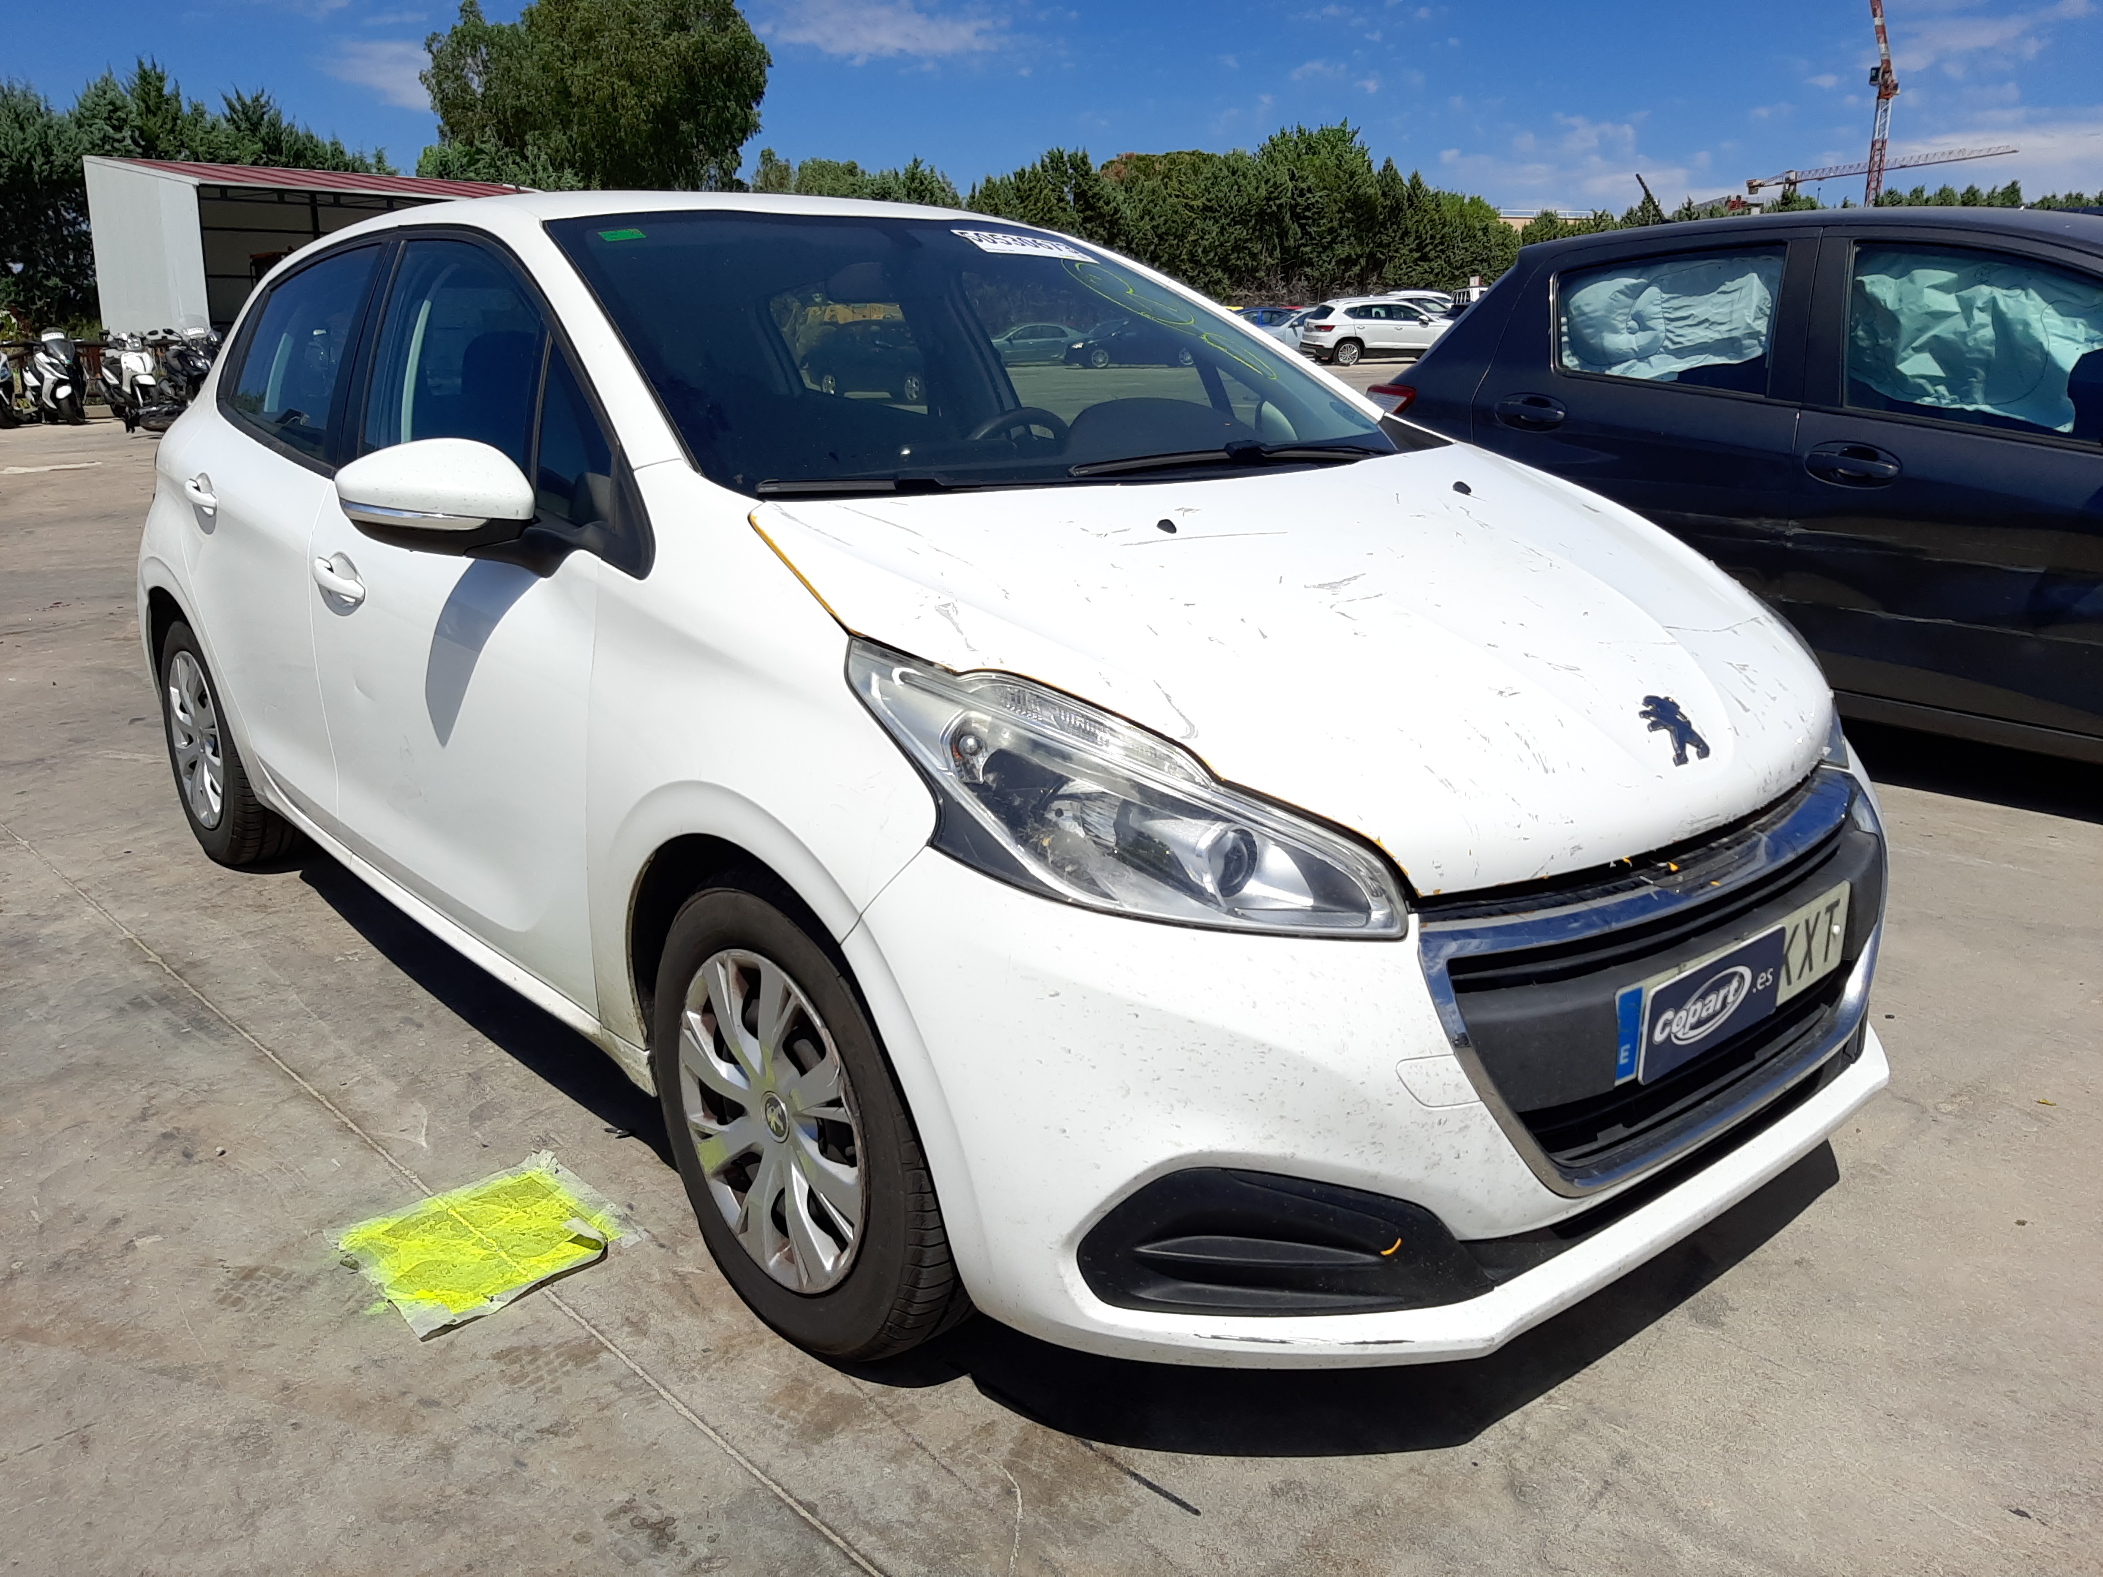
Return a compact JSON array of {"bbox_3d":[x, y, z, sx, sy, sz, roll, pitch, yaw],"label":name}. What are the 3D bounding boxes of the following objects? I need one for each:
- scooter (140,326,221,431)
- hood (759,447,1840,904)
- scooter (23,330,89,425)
[{"bbox_3d":[-11.248,-5.320,20.500,2.000,1.300,0.740,12,19,38],"label":"scooter"},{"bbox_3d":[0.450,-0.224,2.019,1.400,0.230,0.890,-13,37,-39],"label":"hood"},{"bbox_3d":[-13.879,-5.755,22.000,2.050,1.300,0.740,12,19,37],"label":"scooter"}]

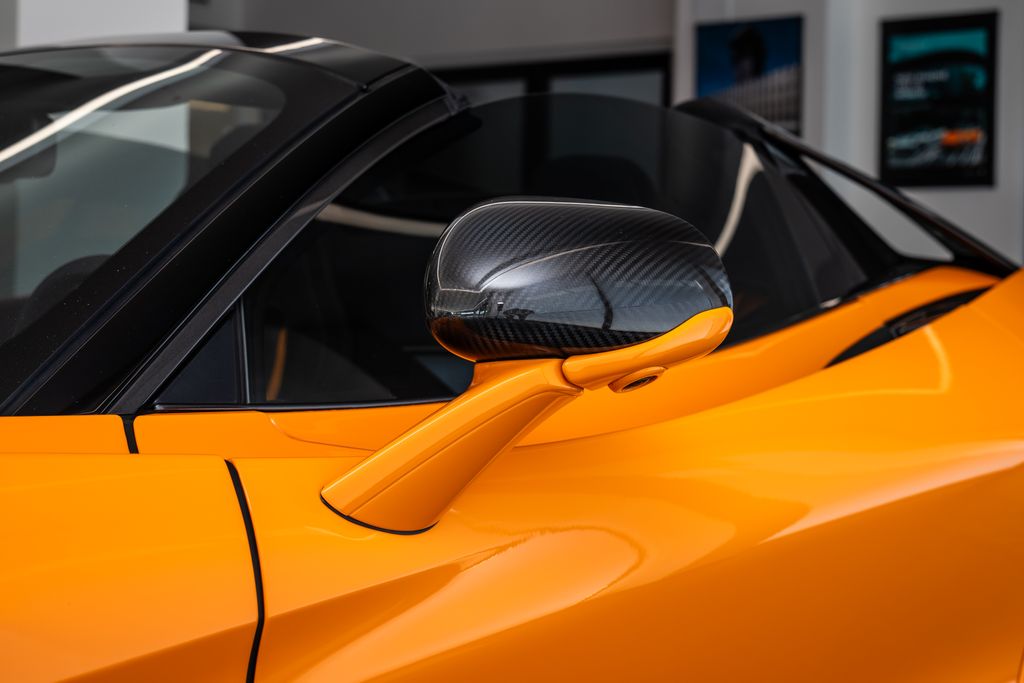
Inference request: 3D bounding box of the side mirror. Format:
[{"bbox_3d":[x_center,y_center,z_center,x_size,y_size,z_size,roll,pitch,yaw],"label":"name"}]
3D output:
[{"bbox_3d":[0.014,0.019,1.302,0.280,0.270,0.225,3,5,40],"label":"side mirror"}]

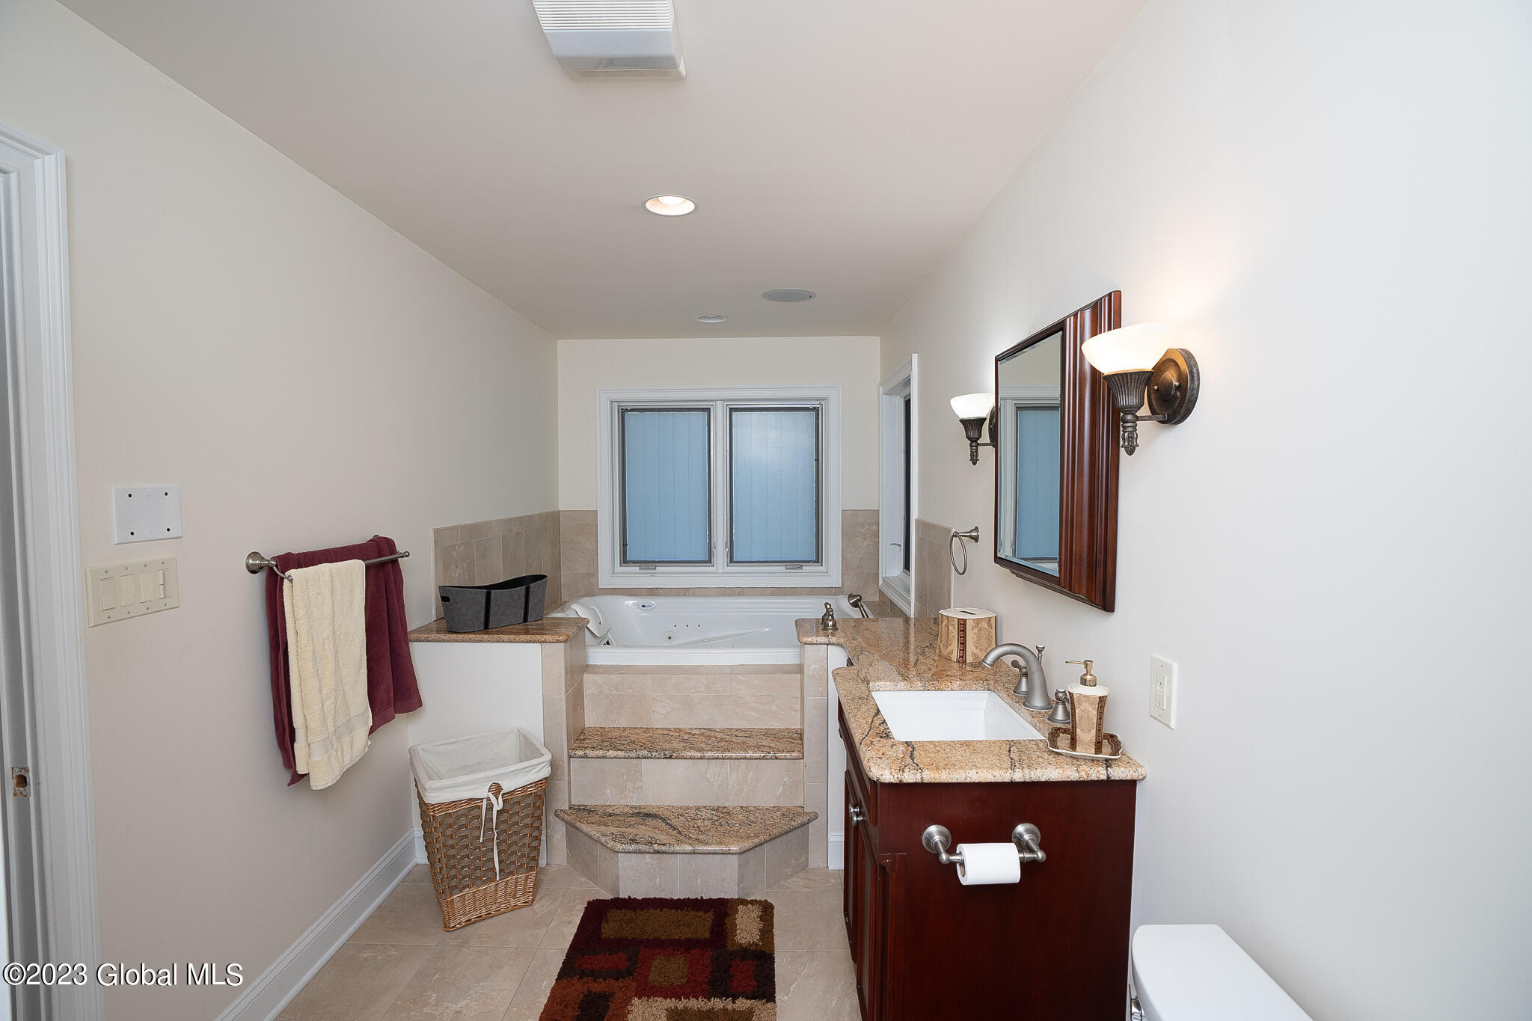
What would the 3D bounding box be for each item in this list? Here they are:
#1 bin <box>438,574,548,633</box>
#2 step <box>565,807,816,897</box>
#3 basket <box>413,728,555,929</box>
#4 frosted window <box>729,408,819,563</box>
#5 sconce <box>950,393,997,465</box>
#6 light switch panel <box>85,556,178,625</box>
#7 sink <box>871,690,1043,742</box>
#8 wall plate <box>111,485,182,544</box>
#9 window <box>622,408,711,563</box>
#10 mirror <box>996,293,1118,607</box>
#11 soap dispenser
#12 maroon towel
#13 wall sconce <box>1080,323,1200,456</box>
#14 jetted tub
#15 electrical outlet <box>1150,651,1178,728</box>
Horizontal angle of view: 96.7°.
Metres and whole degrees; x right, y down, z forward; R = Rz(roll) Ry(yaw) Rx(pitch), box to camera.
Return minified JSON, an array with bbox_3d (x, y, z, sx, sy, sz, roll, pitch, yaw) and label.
[{"bbox_3d":[-1.122,0.376,2.818,0.200,0.190,0.420,2,3,39],"label":"bin"},{"bbox_3d":[-0.306,1.279,2.546,1.010,0.215,0.300,0,3,0],"label":"step"},{"bbox_3d":[-0.998,1.123,2.389,0.390,0.540,0.310,-2,3,-32],"label":"basket"},{"bbox_3d":[0.063,-0.168,4.617,0.615,1.057,0.040,0,3,0],"label":"frosted window"},{"bbox_3d":[0.669,-0.253,2.185,0.178,0.220,0.178,0,3,0],"label":"sconce"},{"bbox_3d":[-1.396,0.176,1.516,0.012,0.122,0.212,0,3,0],"label":"light switch panel"},{"bbox_3d":[0.475,0.610,1.758,0.370,0.170,0.460,0,3,0],"label":"sink"},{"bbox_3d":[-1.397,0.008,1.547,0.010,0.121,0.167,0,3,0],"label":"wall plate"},{"bbox_3d":[-0.673,-0.163,4.604,0.606,1.042,0.060,0,3,0],"label":"window"},{"bbox_3d":[0.706,-0.138,1.735,0.100,0.690,0.520,0,3,0],"label":"mirror"},{"bbox_3d":[0.687,0.412,1.456,0.090,0.187,0.082,1,3,17],"label":"soap dispenser"},{"bbox_3d":[-1.334,0.433,2.230,0.105,0.660,0.710,0,3,0],"label":"maroon towel"},{"bbox_3d":[0.671,-0.212,1.254,0.178,0.220,0.178,0,3,0],"label":"wall sconce"},{"bbox_3d":[-0.324,0.841,3.773,1.880,0.500,1.550,0,3,0],"label":"jetted tub"},{"bbox_3d":[0.756,0.345,1.302,0.010,0.120,0.074,0,3,0],"label":"electrical outlet"}]

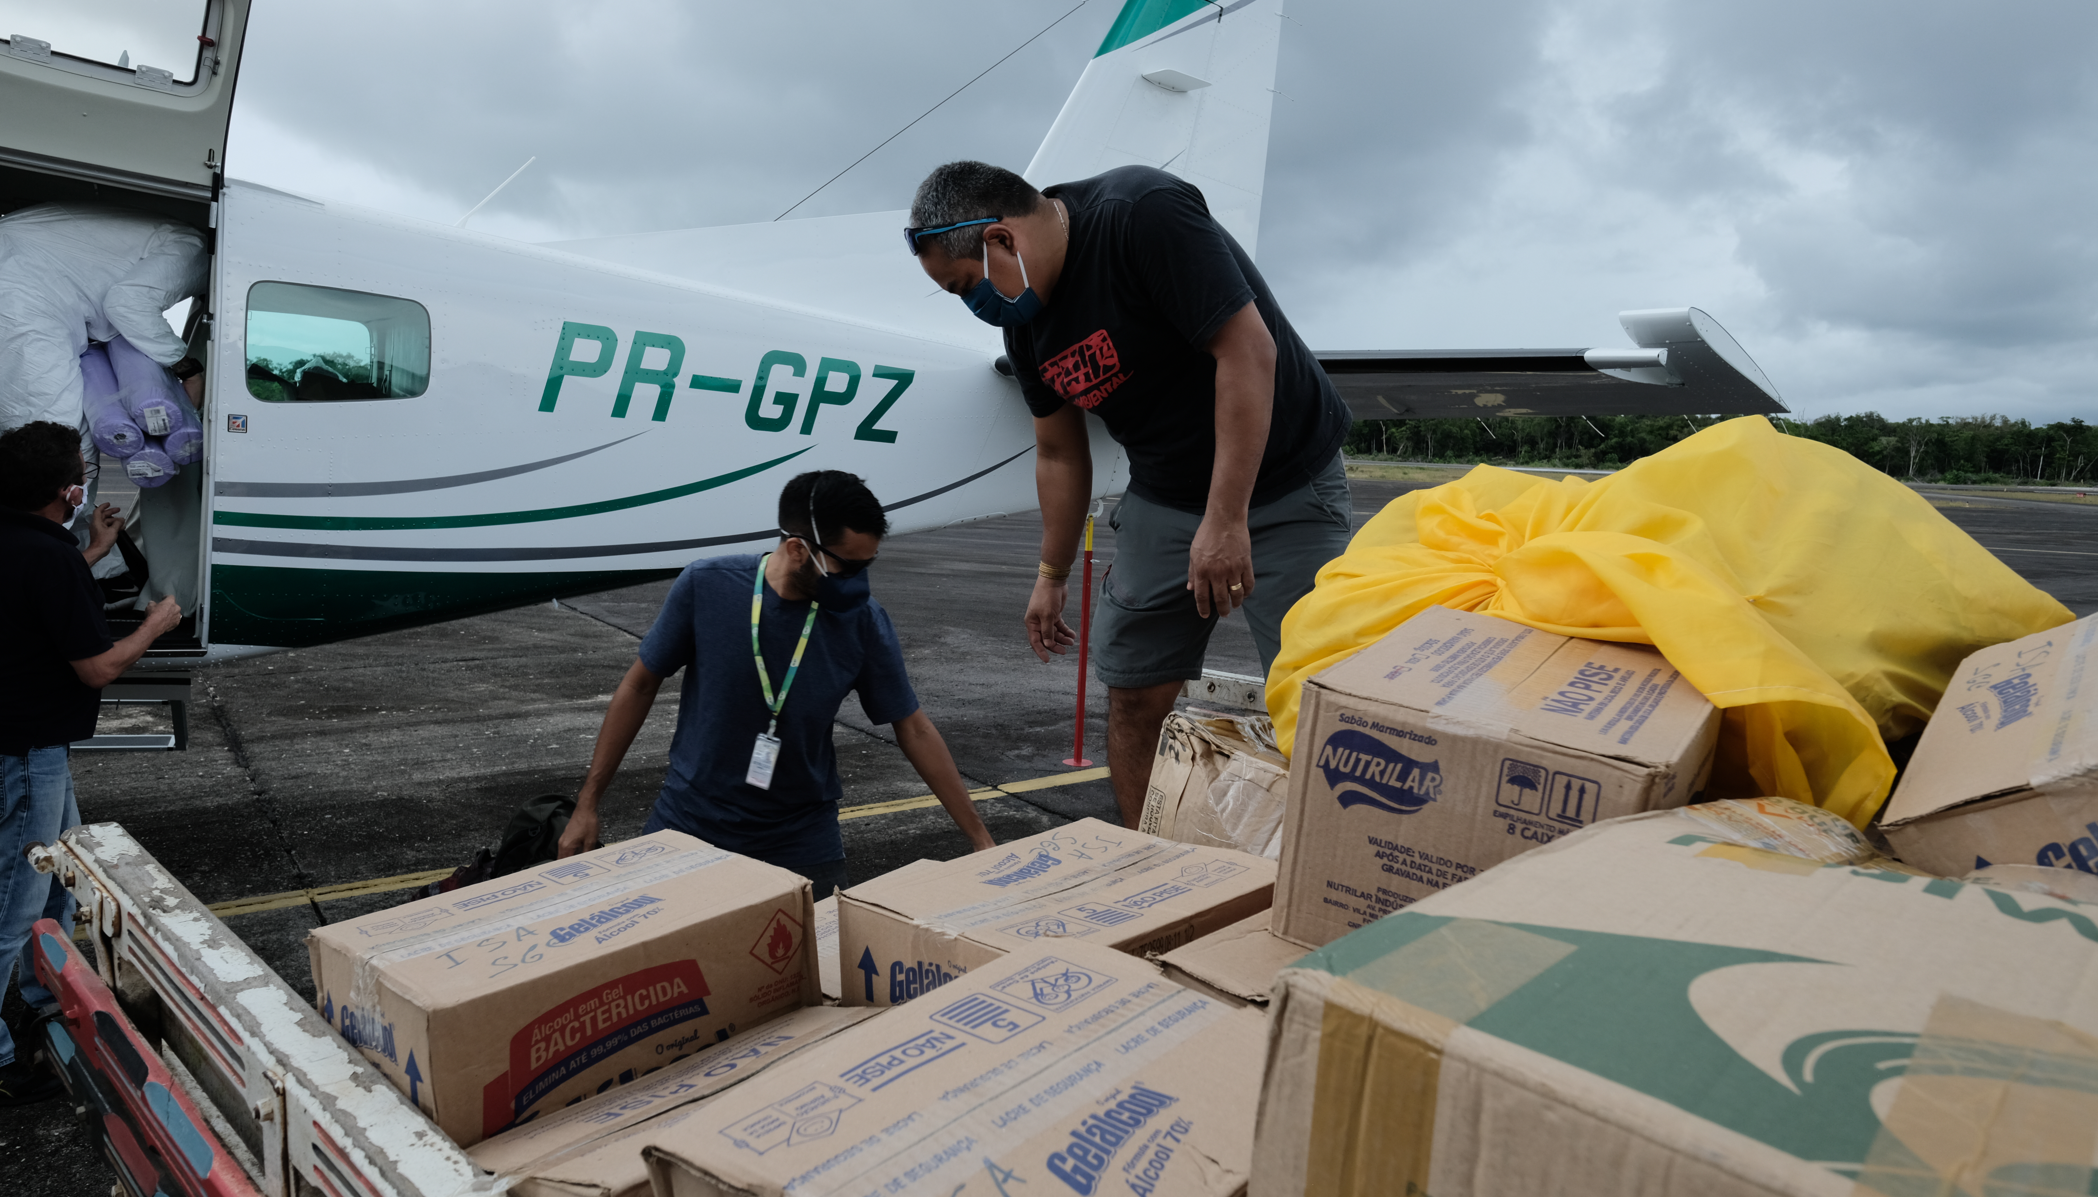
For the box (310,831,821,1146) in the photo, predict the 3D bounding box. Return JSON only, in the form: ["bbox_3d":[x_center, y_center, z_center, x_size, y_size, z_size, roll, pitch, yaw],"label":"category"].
[{"bbox_3d":[-0.356,0.311,0.924,0.230,0.165,0.280,3,8,44],"label":"box"}]

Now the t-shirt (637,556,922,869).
[{"bbox_3d":[-0.500,0.205,2.250,0.480,0.580,0.300,-1,8,-22],"label":"t-shirt"}]

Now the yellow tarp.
[{"bbox_3d":[0.640,0.020,1.230,0.760,0.400,0.480,0,8,-17],"label":"yellow tarp"}]

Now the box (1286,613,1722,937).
[{"bbox_3d":[0.328,0.145,0.883,0.219,0.190,0.254,15,19,33],"label":"box"}]

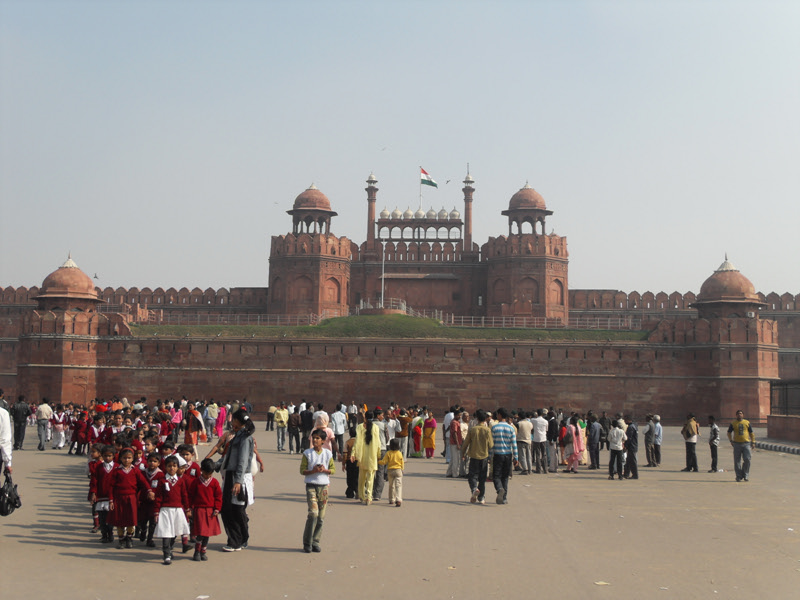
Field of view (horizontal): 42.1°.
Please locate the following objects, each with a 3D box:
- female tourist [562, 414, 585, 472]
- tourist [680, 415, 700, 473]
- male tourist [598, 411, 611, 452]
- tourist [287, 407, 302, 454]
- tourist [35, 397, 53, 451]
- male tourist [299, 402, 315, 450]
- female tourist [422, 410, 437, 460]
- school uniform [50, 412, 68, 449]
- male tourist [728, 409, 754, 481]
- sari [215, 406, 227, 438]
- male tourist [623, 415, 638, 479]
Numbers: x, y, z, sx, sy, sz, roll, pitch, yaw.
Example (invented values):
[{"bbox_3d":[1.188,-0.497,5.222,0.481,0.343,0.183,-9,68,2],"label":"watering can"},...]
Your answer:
[{"bbox_3d":[4.685,3.866,28.000,0.460,1.590,0.500,-3,-7,34],"label":"female tourist"},{"bbox_3d":[8.305,4.077,29.700,0.440,1.700,0.520,-2,-7,31],"label":"tourist"},{"bbox_3d":[8.951,5.713,45.300,0.520,1.710,0.360,1,-6,0],"label":"male tourist"},{"bbox_3d":[-3.524,4.388,34.900,0.480,1.590,0.330,1,-6,3],"label":"tourist"},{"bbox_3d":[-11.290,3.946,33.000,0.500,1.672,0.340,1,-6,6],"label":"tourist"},{"bbox_3d":[-3.103,4.279,34.700,0.480,1.680,0.340,0,-6,9],"label":"male tourist"},{"bbox_3d":[0.985,4.362,33.600,0.460,1.518,0.300,2,-6,-6],"label":"female tourist"},{"bbox_3d":[-10.788,4.125,33.000,0.480,1.206,0.300,1,-6,3],"label":"school uniform"},{"bbox_3d":[8.446,3.617,25.700,0.660,1.770,0.360,1,-6,3],"label":"male tourist"},{"bbox_3d":[-7.573,5.178,44.000,0.480,1.388,0.350,1,-6,6],"label":"sari"},{"bbox_3d":[6.001,3.809,26.900,0.400,1.670,0.500,-1,-6,21],"label":"male tourist"}]

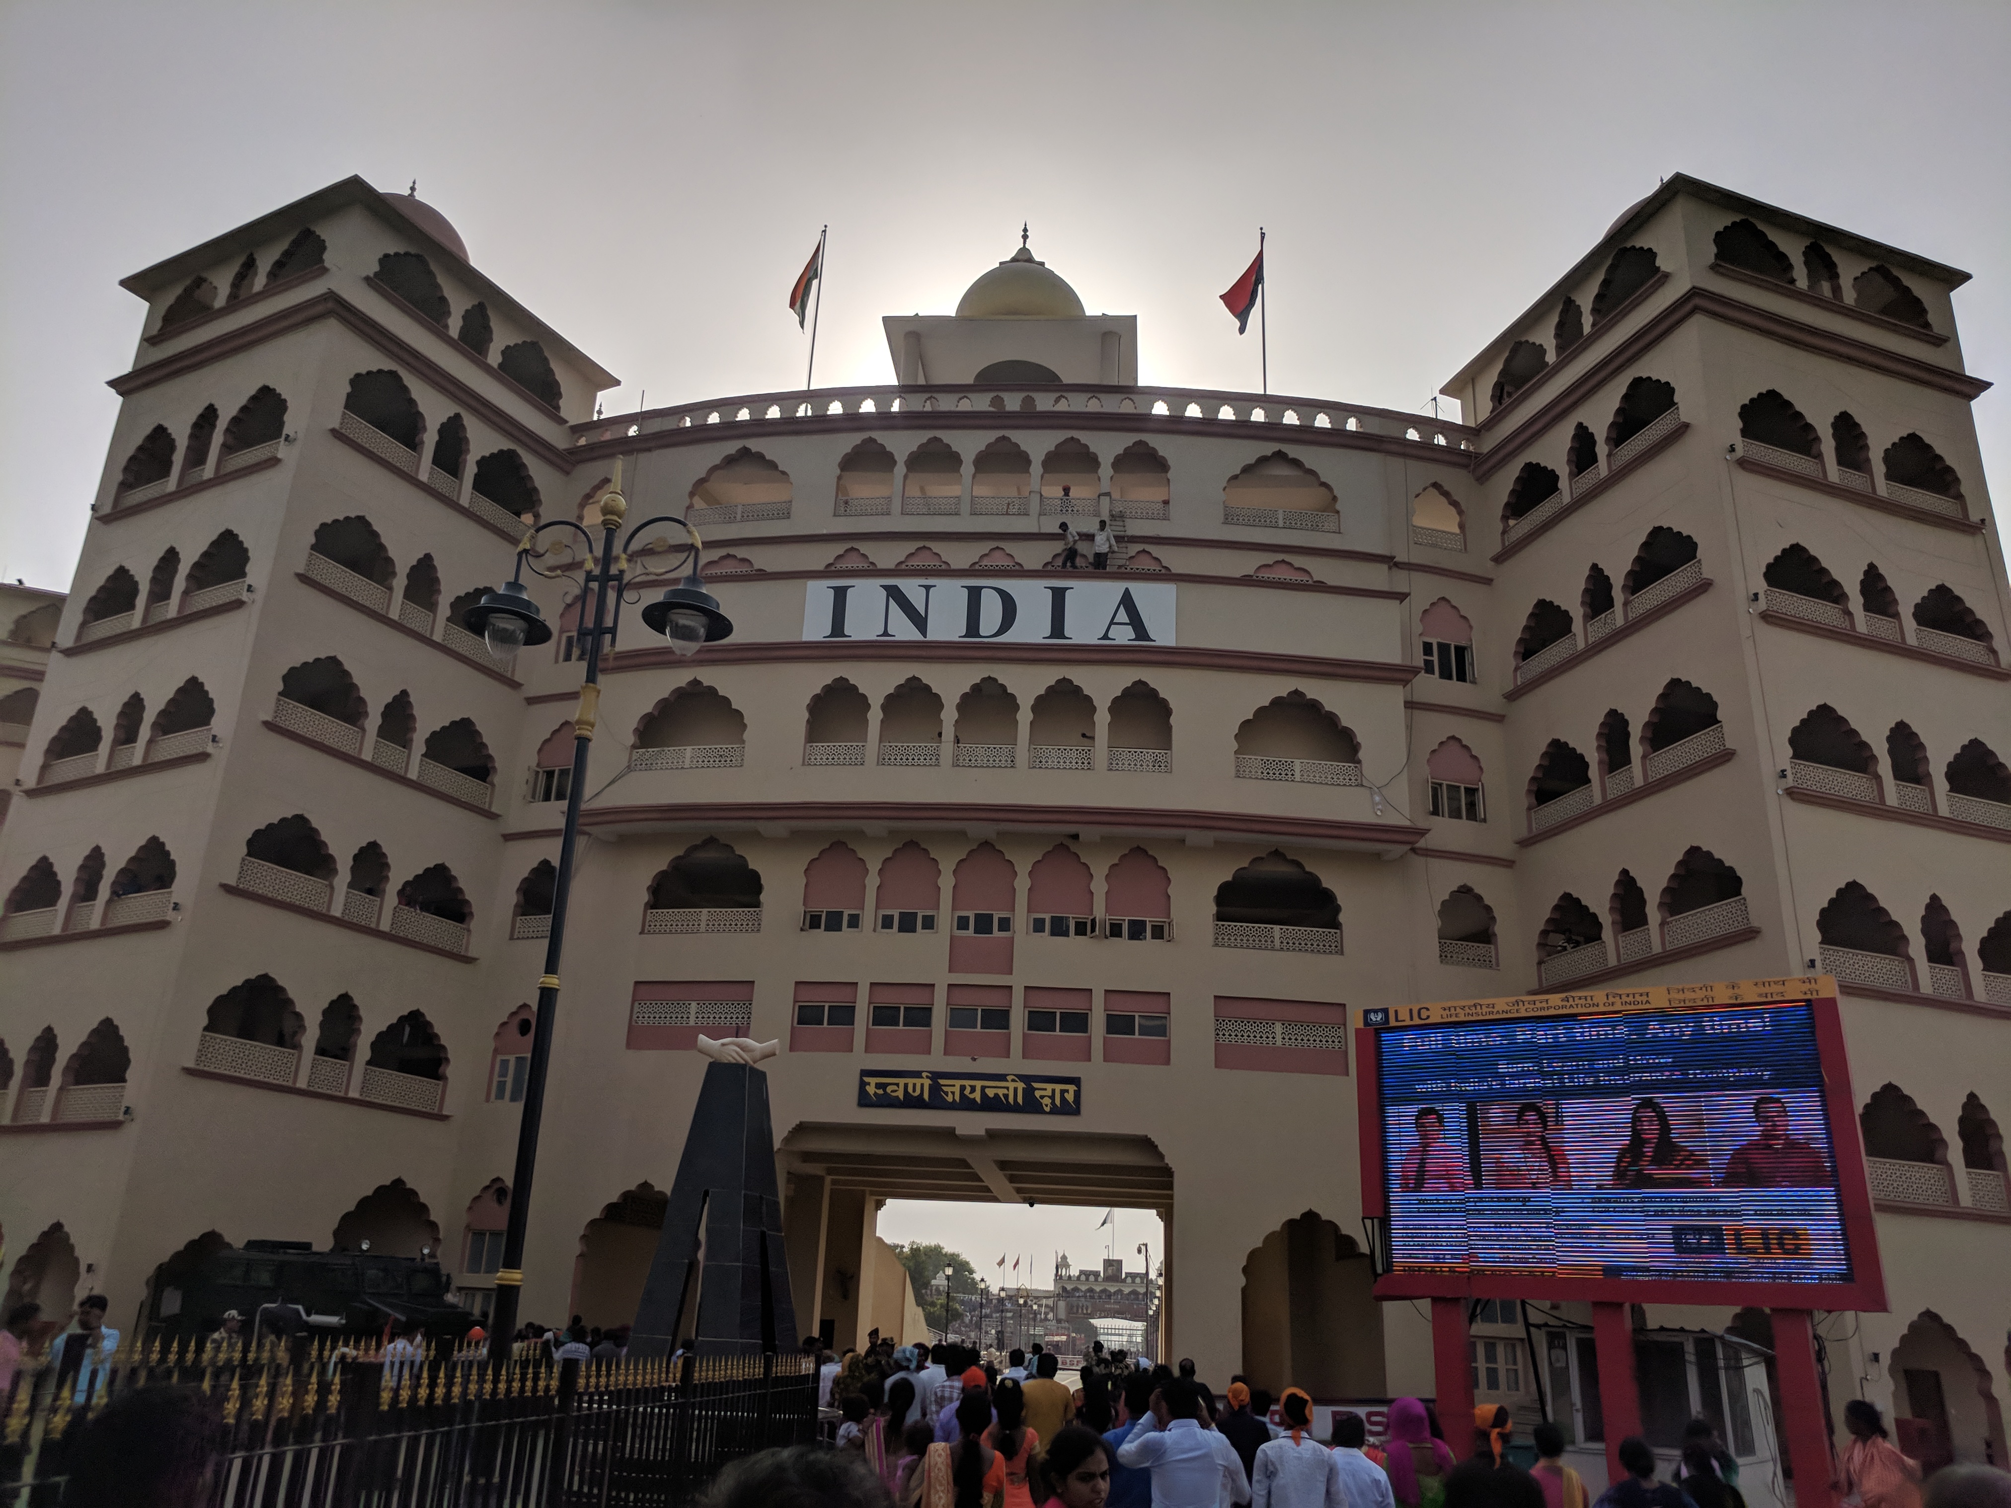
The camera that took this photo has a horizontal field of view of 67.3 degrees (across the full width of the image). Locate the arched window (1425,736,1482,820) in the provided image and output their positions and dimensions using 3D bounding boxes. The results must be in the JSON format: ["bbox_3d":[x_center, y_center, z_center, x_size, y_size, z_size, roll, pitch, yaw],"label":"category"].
[{"bbox_3d":[11.412,0.639,38.615,1.552,2.250,0.350,8,-21,-14],"label":"arched window"}]

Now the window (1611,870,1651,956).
[{"bbox_3d":[14.588,3.721,34.971,0.300,2.150,1.120,9,-22,-17],"label":"window"}]

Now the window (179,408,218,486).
[{"bbox_3d":[-20.786,-7.981,39.327,1.140,2.410,0.300,-9,-23,27],"label":"window"}]

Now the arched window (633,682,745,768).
[{"bbox_3d":[-7.843,-0.707,38.120,3.100,2.400,0.300,-3,-21,13],"label":"arched window"}]

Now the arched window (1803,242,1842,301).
[{"bbox_3d":[20.076,-11.905,37.417,1.109,1.680,0.350,10,-22,-18],"label":"arched window"}]

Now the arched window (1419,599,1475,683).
[{"bbox_3d":[10.630,-2.706,36.565,1.483,2.183,0.300,7,-22,-13],"label":"arched window"}]

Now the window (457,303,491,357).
[{"bbox_3d":[-13.485,-10.823,38.246,0.300,1.438,0.942,-9,-24,28],"label":"window"}]

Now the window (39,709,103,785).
[{"bbox_3d":[-22.142,-0.204,36.221,2.319,1.920,0.350,-9,-24,27],"label":"window"}]

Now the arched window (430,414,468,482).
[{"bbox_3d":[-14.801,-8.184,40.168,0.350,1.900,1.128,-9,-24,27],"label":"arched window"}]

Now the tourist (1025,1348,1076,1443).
[{"bbox_3d":[0.370,5.964,12.718,0.500,1.700,0.300,2,-21,0],"label":"tourist"}]

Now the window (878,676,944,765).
[{"bbox_3d":[-2.268,-0.752,37.137,1.565,2.380,0.350,0,-21,7],"label":"window"}]

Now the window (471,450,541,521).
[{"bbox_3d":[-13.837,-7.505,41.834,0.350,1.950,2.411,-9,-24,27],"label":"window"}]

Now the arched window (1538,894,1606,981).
[{"bbox_3d":[12.417,3.969,32.852,0.300,1.852,2.172,10,-22,-18],"label":"arched window"}]

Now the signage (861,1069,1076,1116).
[{"bbox_3d":[-0.765,7.165,32.016,4.751,0.773,0.120,1,-21,4],"label":"signage"}]

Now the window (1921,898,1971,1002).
[{"bbox_3d":[17.702,3.607,28.756,0.854,1.824,0.300,10,-22,-19],"label":"window"}]

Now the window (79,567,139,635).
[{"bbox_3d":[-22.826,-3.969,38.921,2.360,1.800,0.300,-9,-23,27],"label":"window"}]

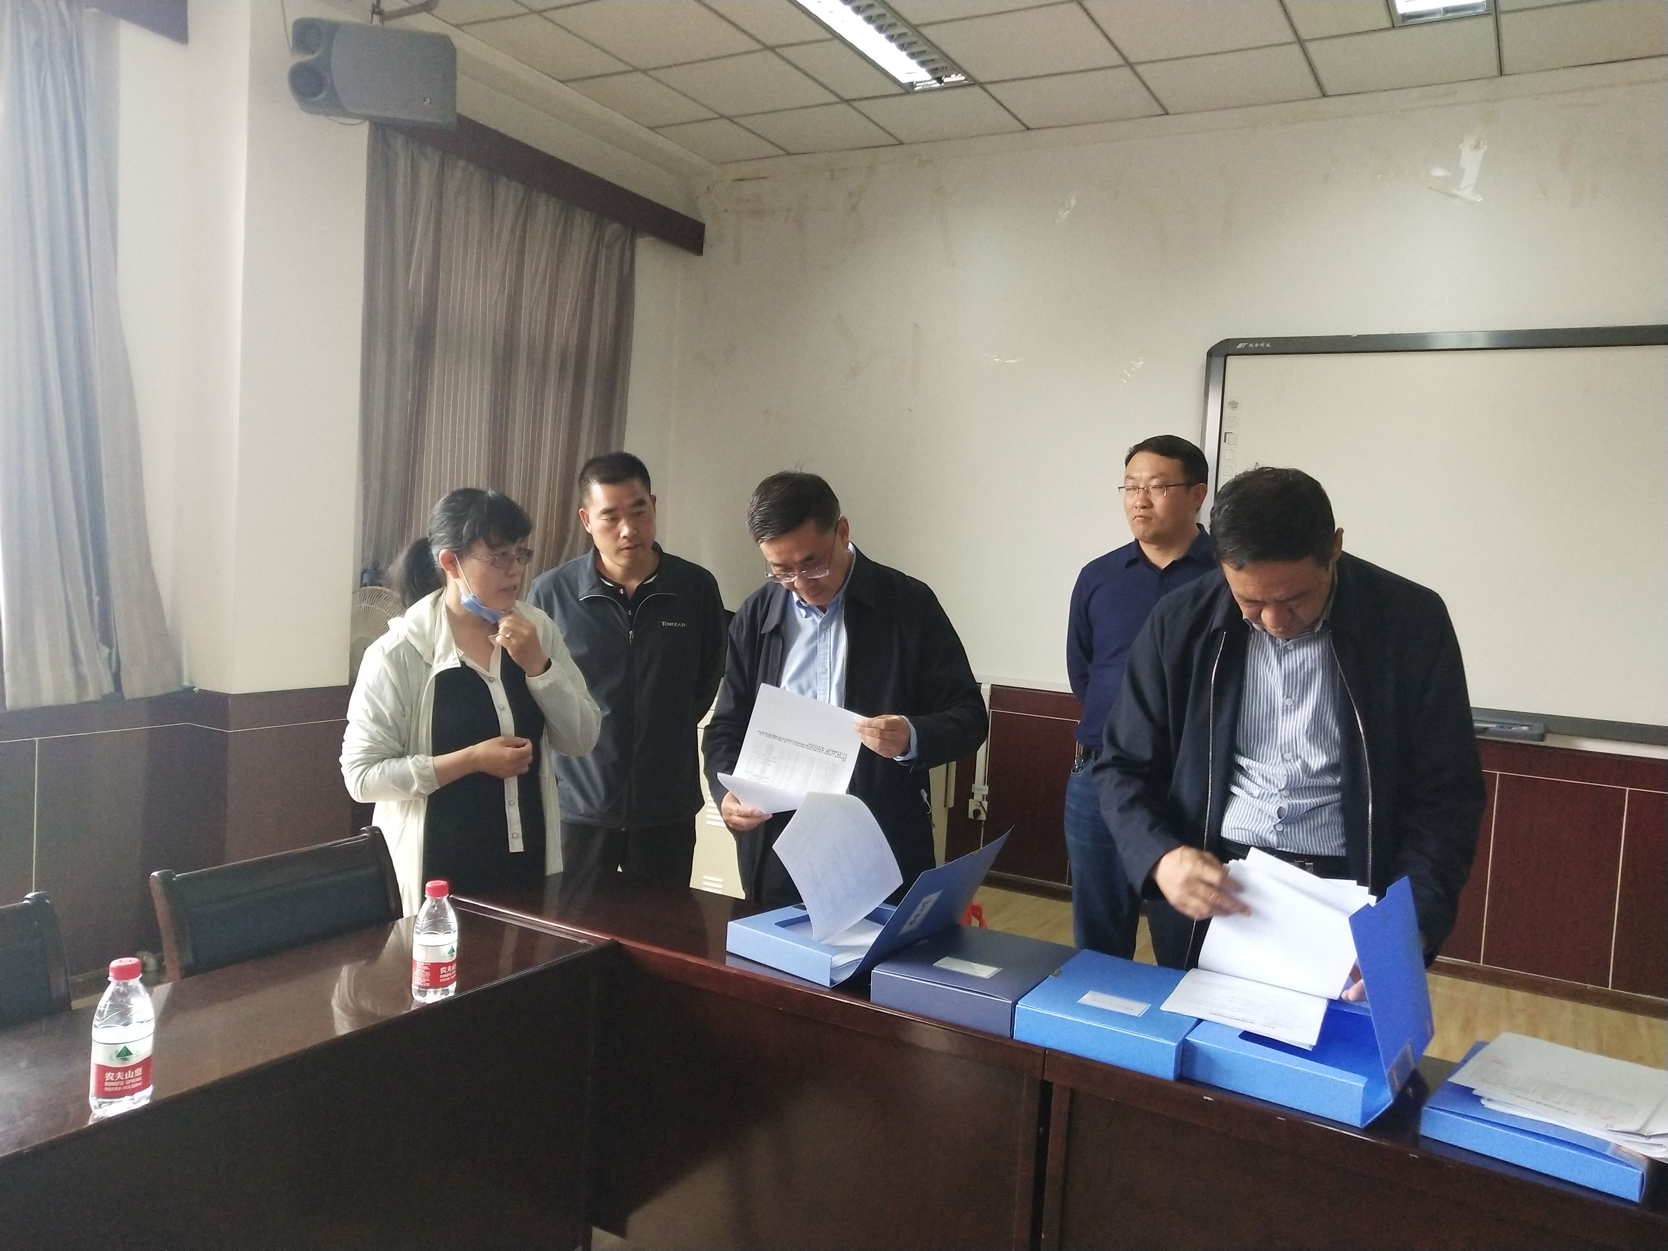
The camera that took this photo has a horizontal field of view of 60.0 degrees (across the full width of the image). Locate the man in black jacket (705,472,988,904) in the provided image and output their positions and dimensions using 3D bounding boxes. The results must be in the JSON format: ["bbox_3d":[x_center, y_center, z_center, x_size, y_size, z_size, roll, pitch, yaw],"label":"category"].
[{"bbox_3d":[0.004,0.484,2.837,0.560,1.580,0.460,5,3,22],"label":"man in black jacket"}]

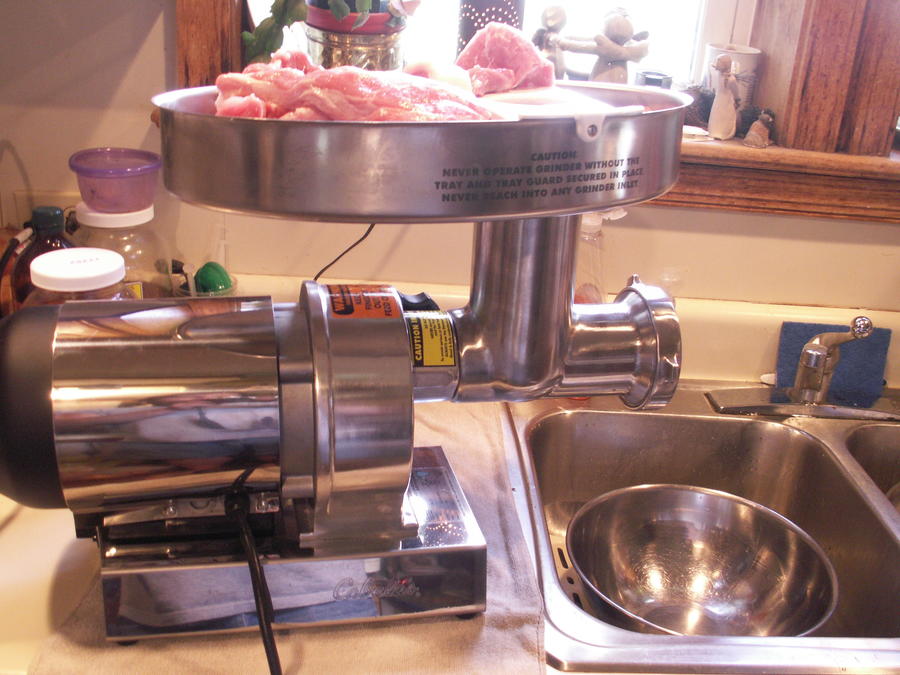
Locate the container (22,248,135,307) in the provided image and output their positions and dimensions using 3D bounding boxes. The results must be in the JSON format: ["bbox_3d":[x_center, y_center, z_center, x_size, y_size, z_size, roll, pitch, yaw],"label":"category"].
[{"bbox_3d":[-0.358,0.021,0.896,0.110,0.195,0.110,3,22,-2],"label":"container"}]

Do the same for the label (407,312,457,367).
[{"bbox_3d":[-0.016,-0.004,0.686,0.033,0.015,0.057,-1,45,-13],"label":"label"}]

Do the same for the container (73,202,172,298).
[{"bbox_3d":[-0.390,-0.058,1.077,0.117,0.203,0.117,3,22,-2],"label":"container"}]

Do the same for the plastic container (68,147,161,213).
[{"bbox_3d":[-0.381,-0.177,1.030,0.097,0.055,0.097,3,22,-2],"label":"plastic container"}]

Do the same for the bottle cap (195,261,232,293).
[{"bbox_3d":[-0.252,-0.064,0.970,0.039,0.037,0.039,3,22,-2],"label":"bottle cap"}]

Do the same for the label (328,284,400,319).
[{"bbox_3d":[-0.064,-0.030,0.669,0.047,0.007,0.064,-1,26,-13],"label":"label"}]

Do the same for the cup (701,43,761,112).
[{"bbox_3d":[0.360,-0.321,1.184,0.070,0.102,0.070,4,22,-1],"label":"cup"}]

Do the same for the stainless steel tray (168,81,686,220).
[{"bbox_3d":[-0.007,-0.141,0.646,0.384,0.059,0.230,-4,23,-16],"label":"stainless steel tray"}]

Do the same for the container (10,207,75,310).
[{"bbox_3d":[-0.435,-0.037,1.008,0.087,0.213,0.087,4,21,0],"label":"container"}]

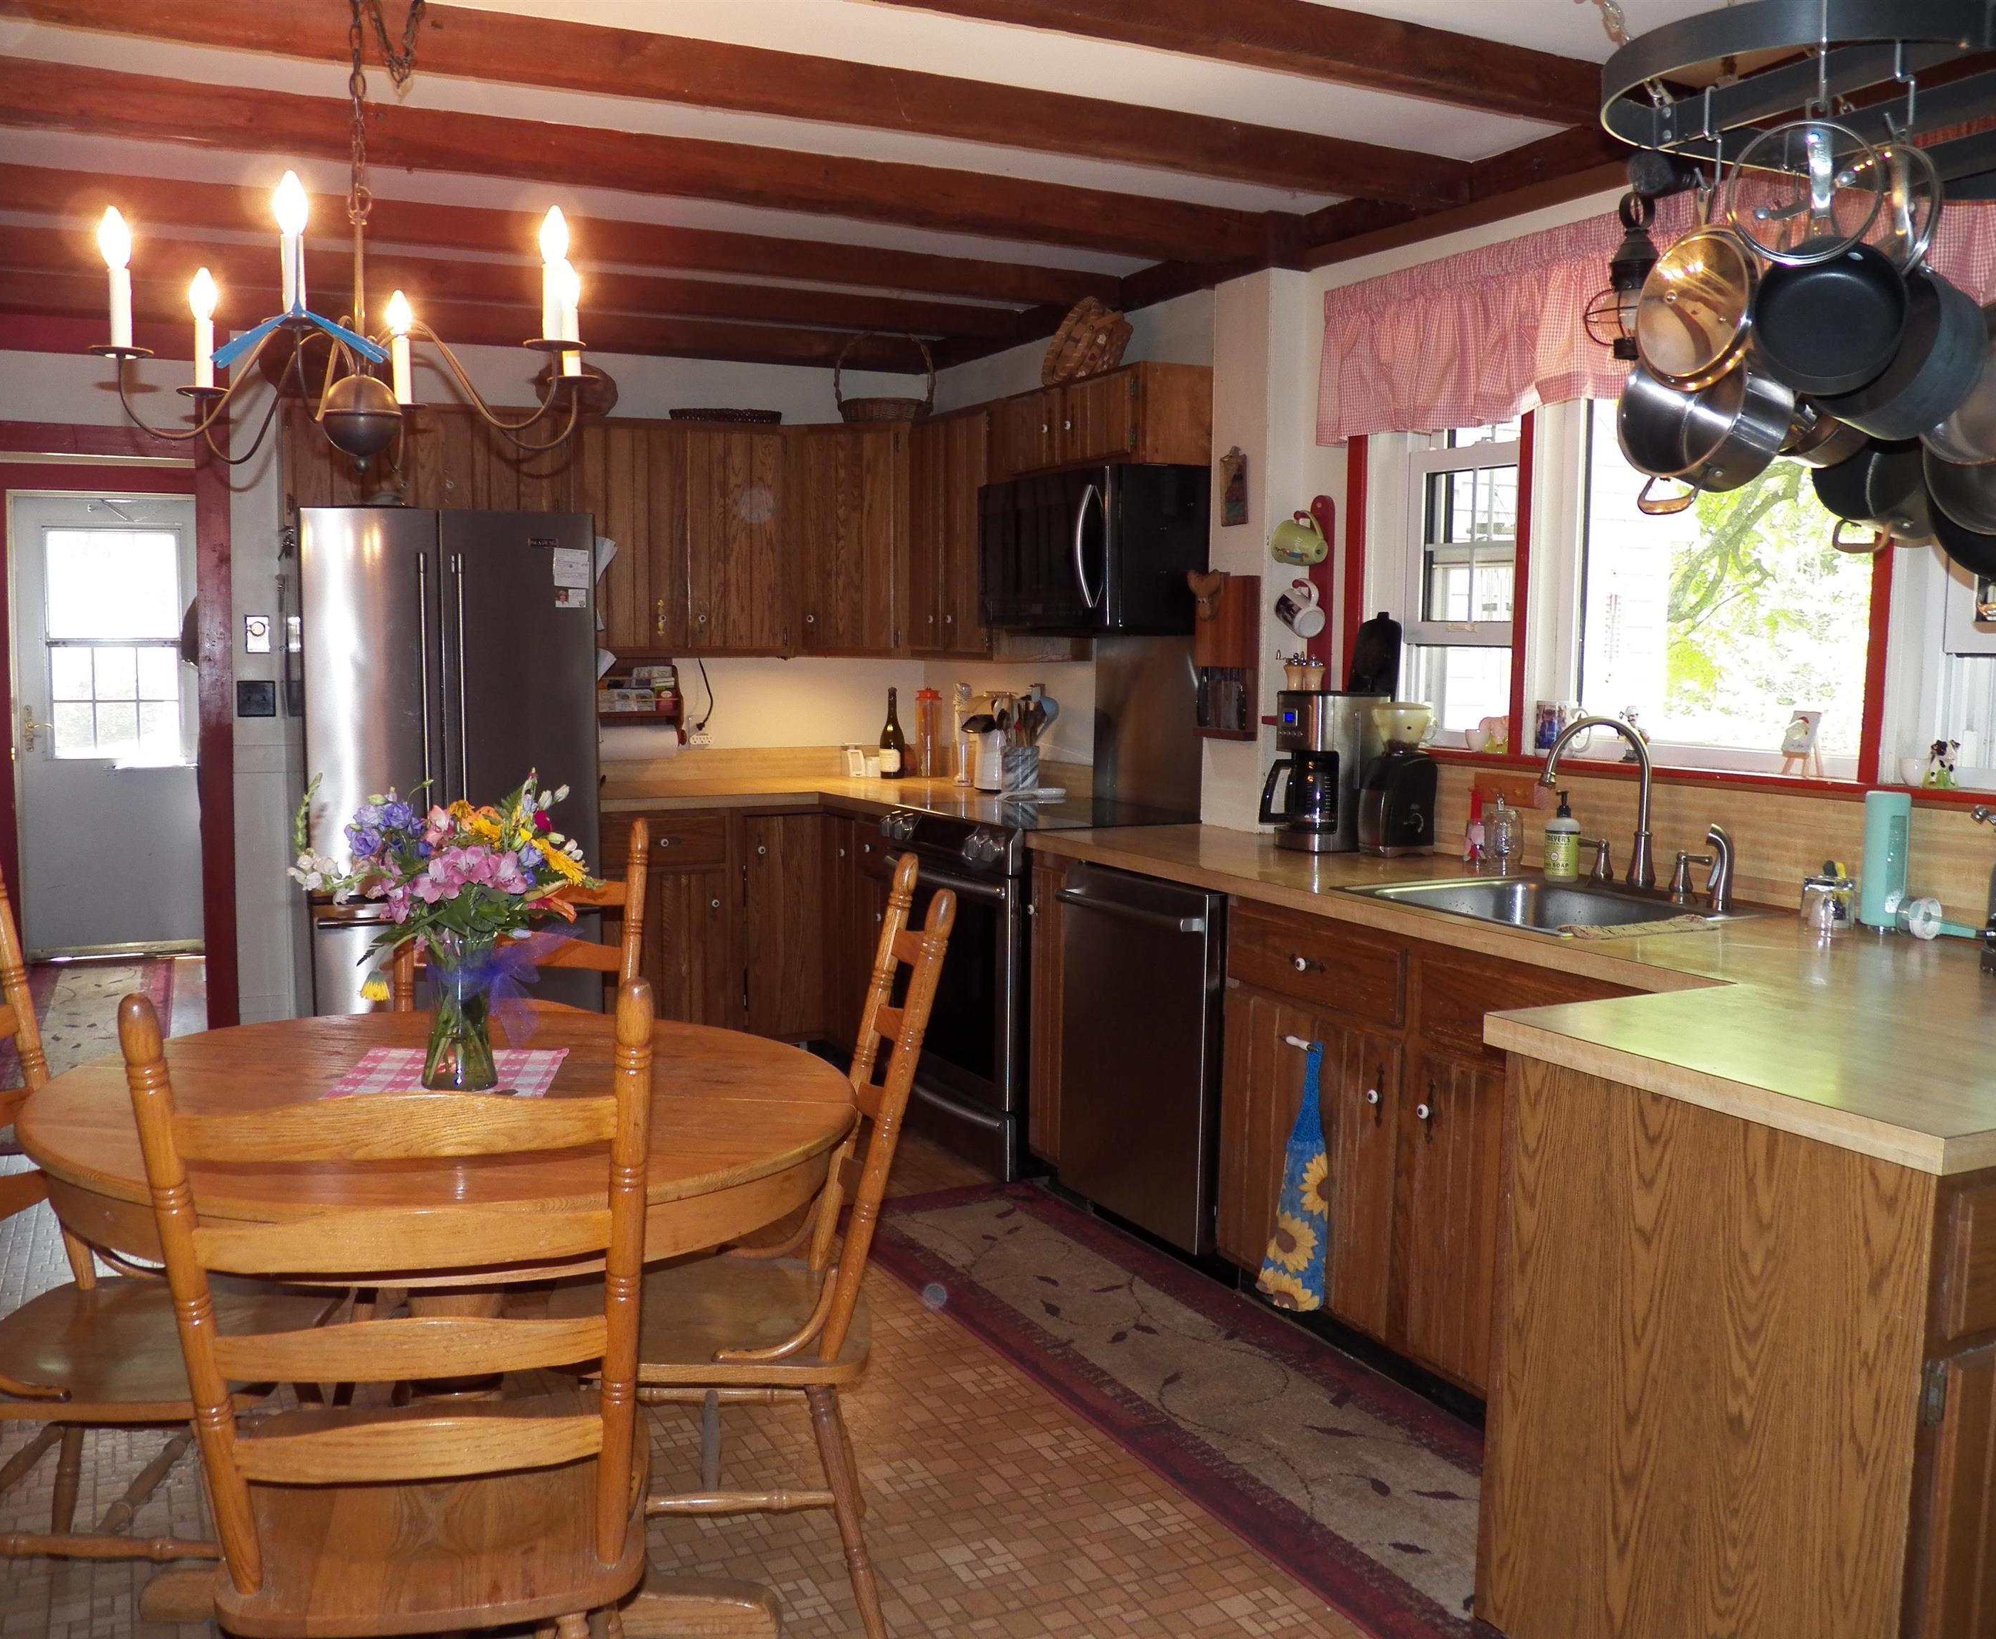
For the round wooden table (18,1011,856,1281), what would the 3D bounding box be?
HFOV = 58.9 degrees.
[{"bbox_3d":[-0.755,0.742,2.453,1.081,0.750,1.081,0,6,0],"label":"round wooden table"}]

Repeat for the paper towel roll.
[{"bbox_3d":[-1.187,-0.253,5.788,0.280,0.120,0.120,-3,7,-27],"label":"paper towel roll"}]

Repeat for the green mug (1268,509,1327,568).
[{"bbox_3d":[0.711,-0.668,4.194,0.105,0.126,0.101,-3,7,-27],"label":"green mug"}]

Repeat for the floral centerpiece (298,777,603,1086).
[{"bbox_3d":[-0.835,0.156,2.677,0.440,0.465,0.400,-2,7,-17],"label":"floral centerpiece"}]

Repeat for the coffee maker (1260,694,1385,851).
[{"bbox_3d":[0.752,-0.111,4.165,0.275,0.362,0.195,-3,7,-27],"label":"coffee maker"}]

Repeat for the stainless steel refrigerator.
[{"bbox_3d":[-1.583,0.001,4.977,0.754,1.695,0.769,-3,7,-27],"label":"stainless steel refrigerator"}]

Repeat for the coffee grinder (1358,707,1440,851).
[{"bbox_3d":[0.934,-0.093,4.097,0.160,0.345,0.125,-3,7,-27],"label":"coffee grinder"}]

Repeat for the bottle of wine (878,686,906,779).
[{"bbox_3d":[-0.356,-0.297,6.061,0.080,0.310,0.080,-3,7,-27],"label":"bottle of wine"}]

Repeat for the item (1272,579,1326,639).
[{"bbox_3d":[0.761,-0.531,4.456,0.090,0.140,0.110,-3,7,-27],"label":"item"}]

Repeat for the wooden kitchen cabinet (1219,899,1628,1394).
[{"bbox_3d":[0.965,0.594,3.277,0.597,0.835,1.118,-3,7,-27],"label":"wooden kitchen cabinet"}]

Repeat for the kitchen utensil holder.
[{"bbox_3d":[0.074,-0.159,5.535,0.112,0.155,0.112,0,6,0],"label":"kitchen utensil holder"}]

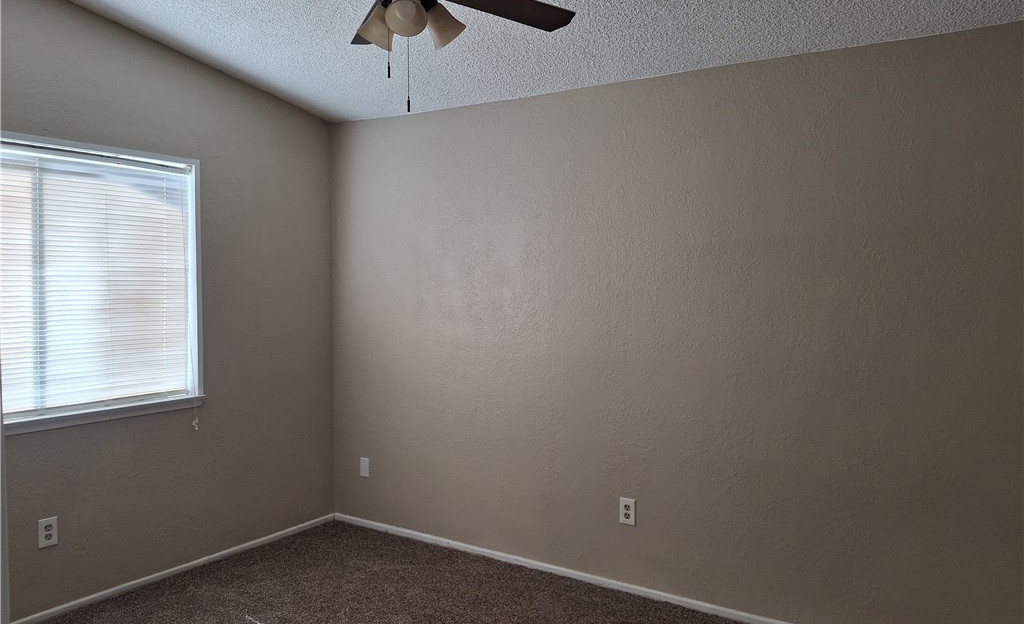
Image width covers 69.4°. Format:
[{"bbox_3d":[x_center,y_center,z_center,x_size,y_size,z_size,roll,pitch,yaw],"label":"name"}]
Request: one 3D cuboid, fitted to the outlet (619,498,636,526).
[{"bbox_3d":[0.548,0.945,3.509,0.075,0.120,0.010,2,3,33],"label":"outlet"}]

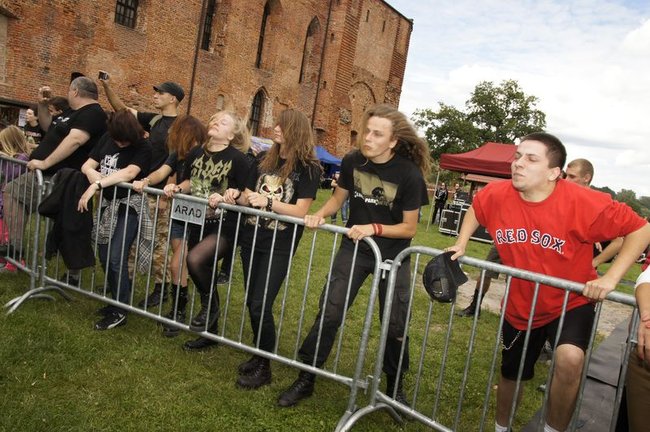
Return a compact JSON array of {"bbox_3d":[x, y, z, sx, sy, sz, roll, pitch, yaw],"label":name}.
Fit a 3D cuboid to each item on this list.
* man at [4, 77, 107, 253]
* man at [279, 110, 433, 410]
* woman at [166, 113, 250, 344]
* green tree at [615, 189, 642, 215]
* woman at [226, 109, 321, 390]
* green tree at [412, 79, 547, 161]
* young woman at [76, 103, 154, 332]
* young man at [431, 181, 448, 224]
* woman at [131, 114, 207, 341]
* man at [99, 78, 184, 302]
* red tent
[{"bbox_3d":[-2.360,-0.333,4.020,0.920,1.800,0.680,5,6,-37],"label":"man"},{"bbox_3d":[0.180,0.231,2.520,0.740,1.700,0.650,10,5,21],"label":"man"},{"bbox_3d":[-0.760,0.094,3.050,0.540,1.600,0.580,11,5,24],"label":"woman"},{"bbox_3d":[56.500,-1.289,85.000,5.000,7.900,5.000,10,5,17],"label":"green tree"},{"bbox_3d":[-0.310,0.175,2.720,0.560,1.630,0.520,11,5,22],"label":"woman"},{"bbox_3d":[12.800,-6.064,38.000,11.500,12.000,10.500,10,5,17],"label":"green tree"},{"bbox_3d":[-1.500,-0.002,3.280,0.560,1.530,0.600,10,5,14],"label":"young woman"},{"bbox_3d":[5.000,-0.515,19.600,0.550,1.780,0.400,10,5,17],"label":"young man"},{"bbox_3d":[-1.110,0.050,3.300,0.500,1.540,0.580,11,5,29],"label":"woman"},{"bbox_3d":[-1.400,-0.168,3.680,0.720,1.820,0.580,4,6,-42],"label":"man"},{"bbox_3d":[6.200,-0.640,14.700,4.000,3.200,3.000,13,7,43],"label":"red tent"}]

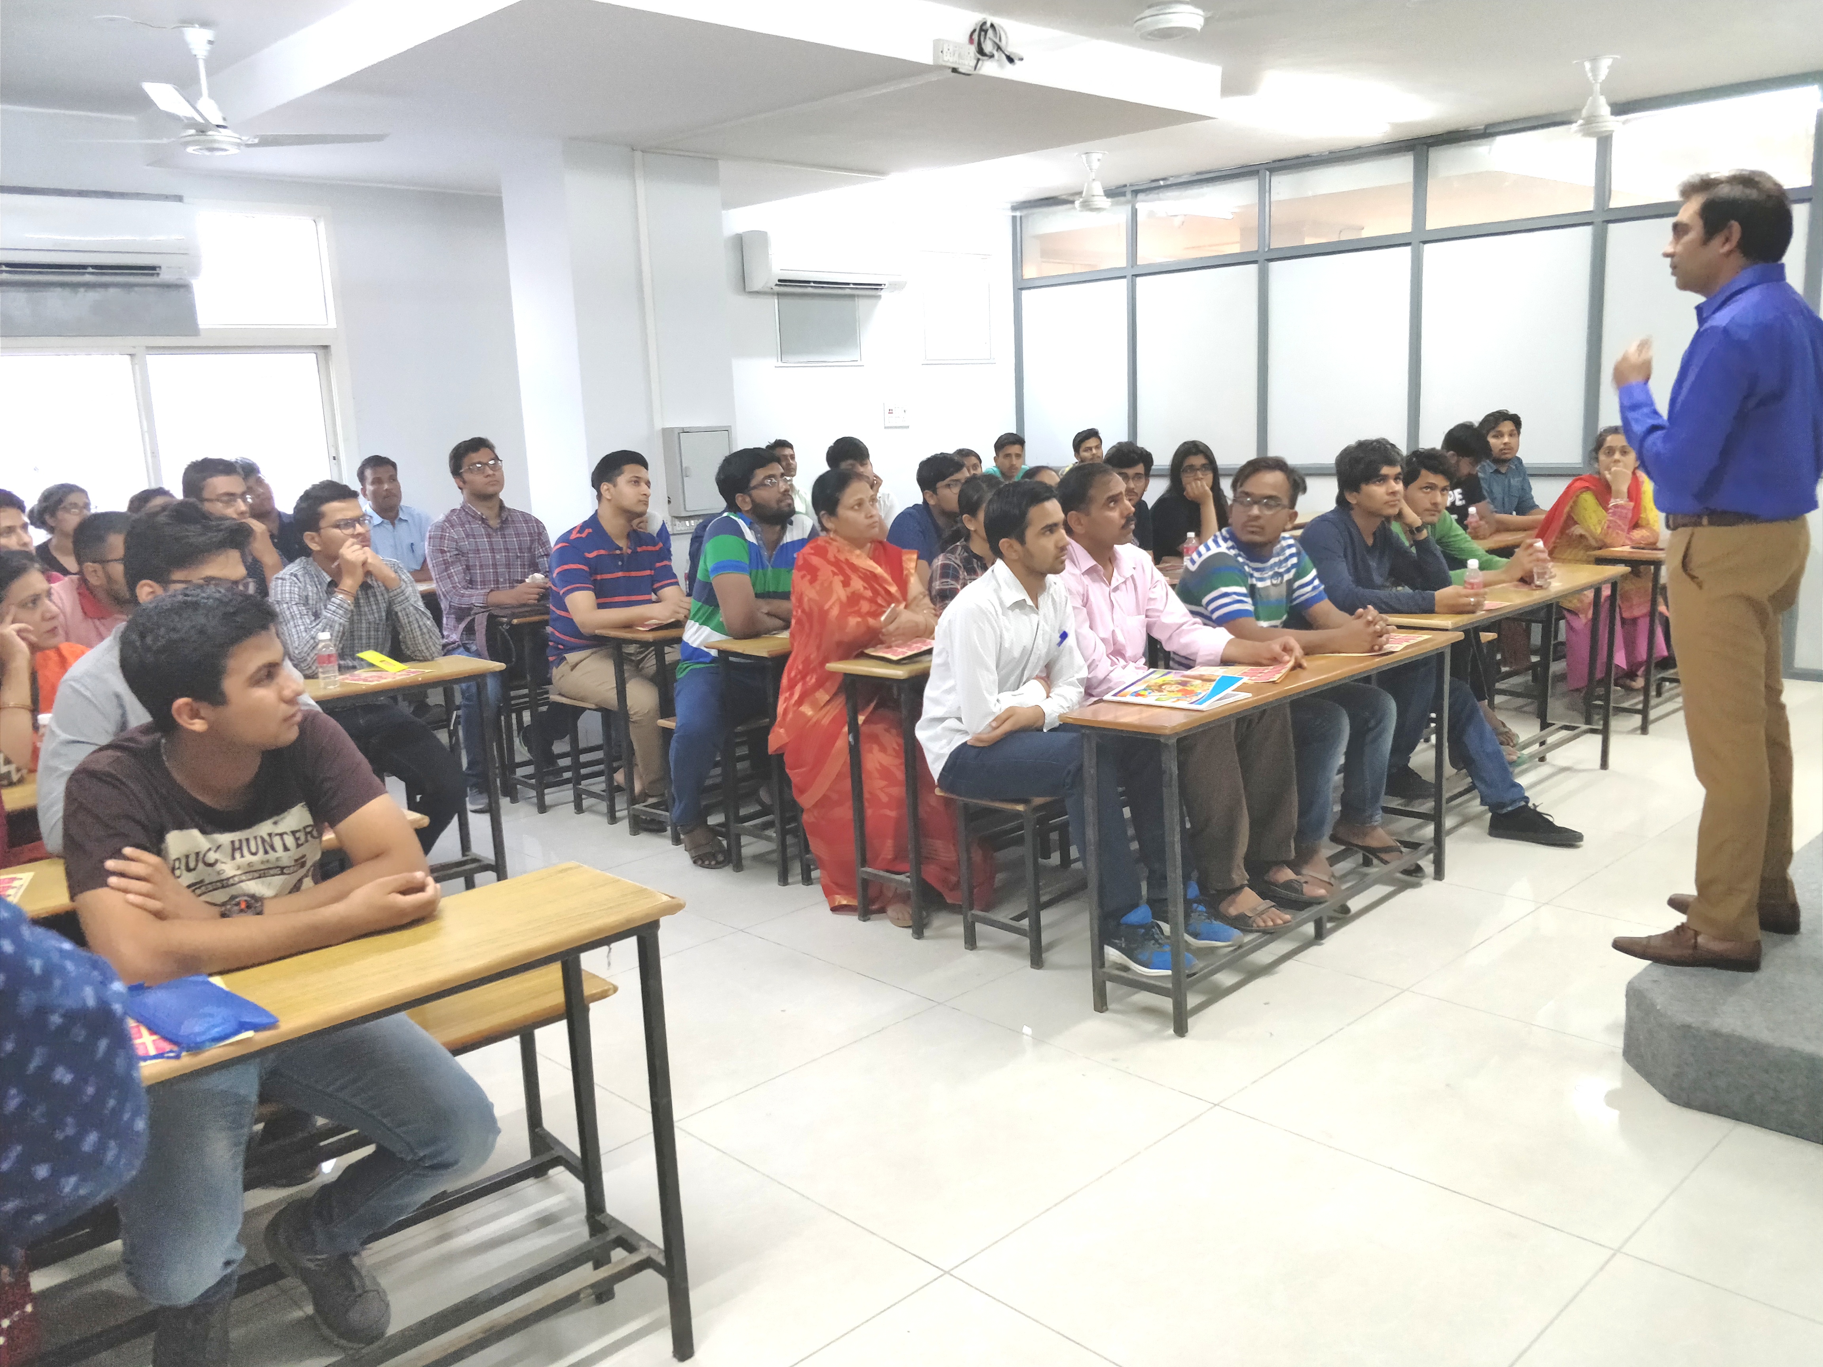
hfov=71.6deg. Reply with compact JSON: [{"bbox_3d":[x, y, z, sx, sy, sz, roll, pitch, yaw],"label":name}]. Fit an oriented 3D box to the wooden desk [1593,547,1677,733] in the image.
[{"bbox_3d":[3.505,-0.296,5.787,1.380,0.780,0.320,-14,17,-41],"label":"wooden desk"}]

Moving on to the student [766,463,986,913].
[{"bbox_3d":[-0.051,-0.011,3.822,0.550,1.250,0.750,-13,15,-43],"label":"student"}]

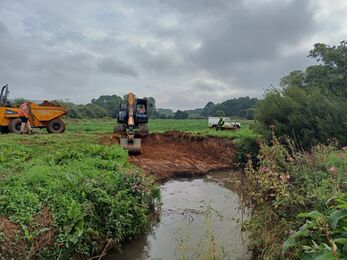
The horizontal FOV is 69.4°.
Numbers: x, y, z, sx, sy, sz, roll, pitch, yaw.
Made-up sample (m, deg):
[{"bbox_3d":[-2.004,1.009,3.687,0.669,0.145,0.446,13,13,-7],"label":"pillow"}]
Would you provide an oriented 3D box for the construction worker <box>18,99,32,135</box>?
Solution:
[{"bbox_3d":[-7.920,-0.660,13.400,0.620,1.760,0.520,0,4,-9],"label":"construction worker"}]

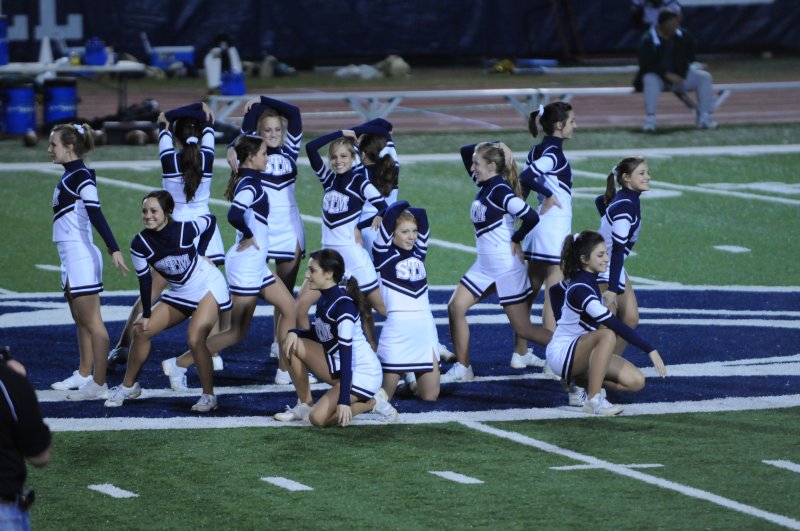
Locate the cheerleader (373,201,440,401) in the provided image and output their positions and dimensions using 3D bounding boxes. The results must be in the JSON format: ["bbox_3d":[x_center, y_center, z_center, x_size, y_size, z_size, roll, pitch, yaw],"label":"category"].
[{"bbox_3d":[0.040,0.178,39.054,0.430,1.150,0.580,-2,4,-23],"label":"cheerleader"}]

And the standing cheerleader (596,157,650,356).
[{"bbox_3d":[1.200,0.048,39.646,0.620,1.390,0.450,-1,4,-5],"label":"standing cheerleader"}]

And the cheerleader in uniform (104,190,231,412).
[{"bbox_3d":[-1.352,0.189,38.368,0.720,1.240,0.650,1,4,20],"label":"cheerleader in uniform"}]

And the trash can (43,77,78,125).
[{"bbox_3d":[-3.887,-1.853,76.220,0.410,0.600,0.410,0,4,0],"label":"trash can"}]

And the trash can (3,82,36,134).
[{"bbox_3d":[-4.307,-1.771,75.320,0.400,0.600,0.400,-1,4,-12],"label":"trash can"}]

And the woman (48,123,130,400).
[{"bbox_3d":[-1.857,-0.034,39.553,0.460,1.620,0.520,-1,4,-13],"label":"woman"}]

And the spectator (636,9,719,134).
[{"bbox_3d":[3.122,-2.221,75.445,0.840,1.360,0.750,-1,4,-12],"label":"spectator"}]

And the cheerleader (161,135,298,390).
[{"bbox_3d":[-0.961,-0.023,39.849,0.930,1.500,0.460,-1,4,-11],"label":"cheerleader"}]

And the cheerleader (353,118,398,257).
[{"bbox_3d":[-0.052,-0.147,41.326,0.620,1.490,0.450,-2,4,-17],"label":"cheerleader"}]

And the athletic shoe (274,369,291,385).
[{"bbox_3d":[-0.626,0.654,39.857,0.255,0.100,0.100,0,4,5],"label":"athletic shoe"}]

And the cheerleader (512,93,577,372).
[{"bbox_3d":[0.899,-0.180,41.154,0.430,1.650,0.460,-1,4,-12],"label":"cheerleader"}]

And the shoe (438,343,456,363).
[{"bbox_3d":[0.274,0.527,41.500,0.260,0.120,0.100,38,6,2],"label":"shoe"}]

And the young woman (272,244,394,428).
[{"bbox_3d":[-0.360,0.386,37.309,0.700,0.980,0.520,-3,5,-32],"label":"young woman"}]

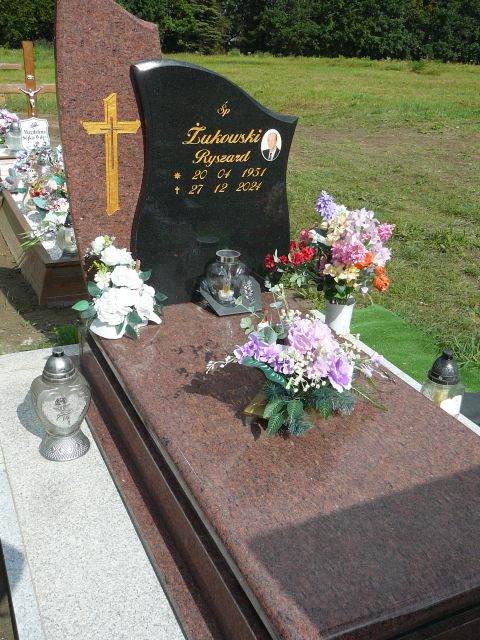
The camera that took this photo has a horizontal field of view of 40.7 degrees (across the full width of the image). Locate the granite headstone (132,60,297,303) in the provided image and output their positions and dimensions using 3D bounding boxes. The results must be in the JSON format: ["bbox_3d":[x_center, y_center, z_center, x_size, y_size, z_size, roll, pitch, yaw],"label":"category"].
[{"bbox_3d":[-0.102,-0.527,2.596,0.687,0.927,0.078,-9,26,-24],"label":"granite headstone"}]

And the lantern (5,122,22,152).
[{"bbox_3d":[-2.166,-1.730,6.147,0.162,0.273,0.162,-9,26,-24],"label":"lantern"}]

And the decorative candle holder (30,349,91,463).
[{"bbox_3d":[-0.584,0.260,2.116,0.192,0.349,0.172,-9,26,-24],"label":"decorative candle holder"}]

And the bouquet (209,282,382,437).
[{"bbox_3d":[0.146,0.112,1.849,0.465,0.353,0.364,-9,26,-24],"label":"bouquet"}]

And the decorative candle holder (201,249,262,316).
[{"bbox_3d":[-0.028,-0.171,2.636,0.247,0.242,0.192,-9,26,-24],"label":"decorative candle holder"}]

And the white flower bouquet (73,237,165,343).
[{"bbox_3d":[-0.449,-0.137,2.405,0.328,0.333,0.263,-9,26,-24],"label":"white flower bouquet"}]

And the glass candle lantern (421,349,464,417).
[{"bbox_3d":[0.720,0.248,2.300,0.157,0.318,0.157,-3,24,-13],"label":"glass candle lantern"}]

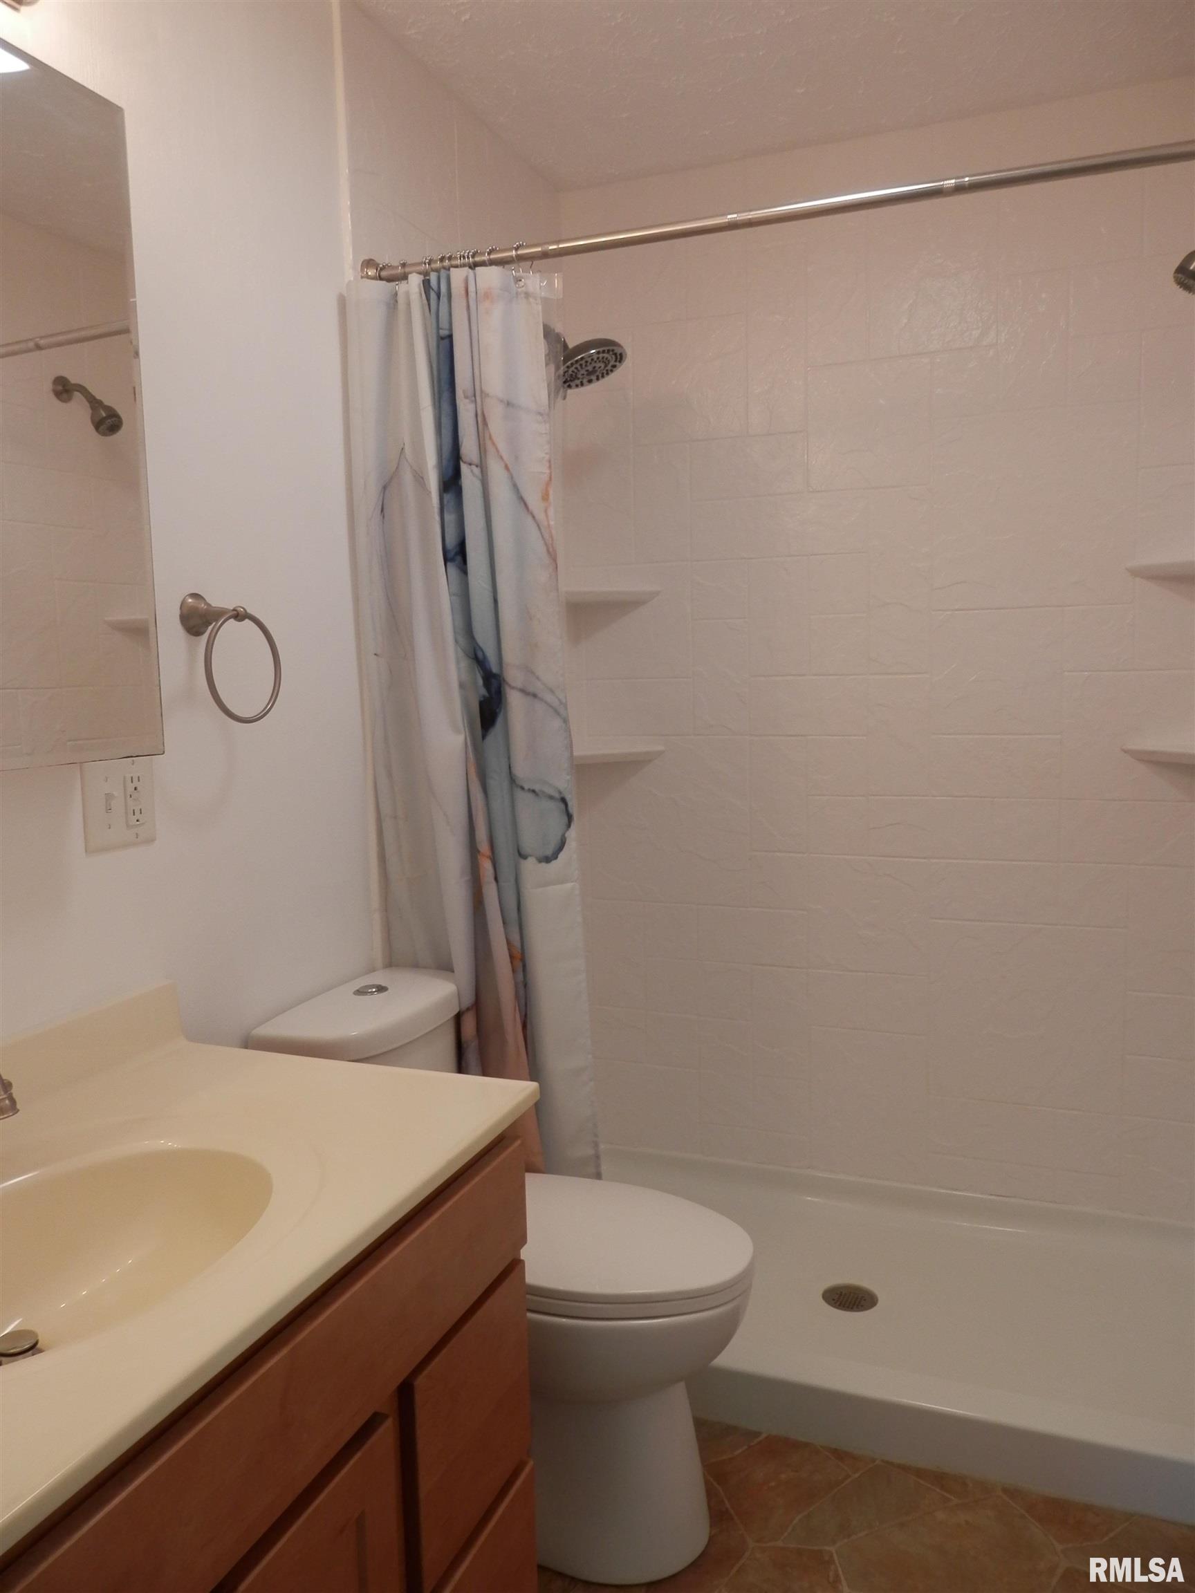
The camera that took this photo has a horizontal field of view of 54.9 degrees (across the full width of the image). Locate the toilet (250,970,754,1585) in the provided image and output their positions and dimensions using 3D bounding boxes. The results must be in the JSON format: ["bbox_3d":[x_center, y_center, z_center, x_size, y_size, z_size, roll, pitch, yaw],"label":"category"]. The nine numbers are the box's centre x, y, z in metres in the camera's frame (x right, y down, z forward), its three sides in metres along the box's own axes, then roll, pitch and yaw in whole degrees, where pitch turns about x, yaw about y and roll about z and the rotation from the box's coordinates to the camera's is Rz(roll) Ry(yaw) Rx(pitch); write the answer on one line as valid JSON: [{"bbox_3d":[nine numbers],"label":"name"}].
[{"bbox_3d":[-0.107,0.713,1.795,0.705,0.788,0.415,1,7,21],"label":"toilet"}]

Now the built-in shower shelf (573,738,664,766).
[{"bbox_3d":[0.010,-0.090,2.763,0.237,0.030,0.237,1,7,21],"label":"built-in shower shelf"}]

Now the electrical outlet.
[{"bbox_3d":[-0.607,0.007,1.475,0.014,0.115,0.116,1,7,21],"label":"electrical outlet"}]

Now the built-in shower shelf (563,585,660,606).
[{"bbox_3d":[0.002,-0.474,2.722,0.237,0.031,0.237,1,7,21],"label":"built-in shower shelf"}]

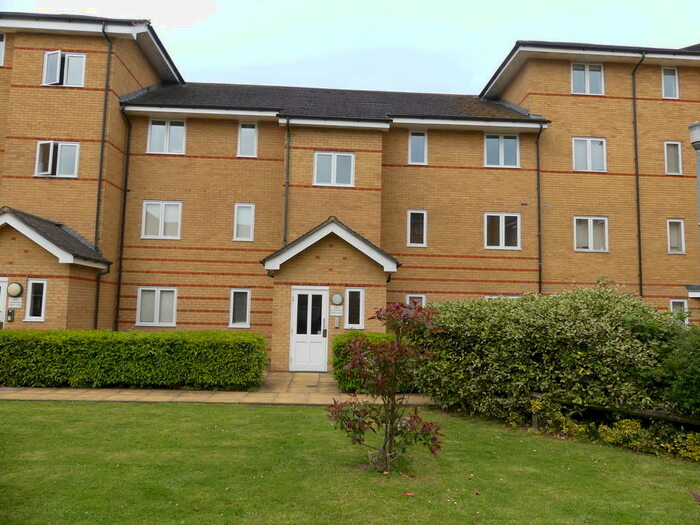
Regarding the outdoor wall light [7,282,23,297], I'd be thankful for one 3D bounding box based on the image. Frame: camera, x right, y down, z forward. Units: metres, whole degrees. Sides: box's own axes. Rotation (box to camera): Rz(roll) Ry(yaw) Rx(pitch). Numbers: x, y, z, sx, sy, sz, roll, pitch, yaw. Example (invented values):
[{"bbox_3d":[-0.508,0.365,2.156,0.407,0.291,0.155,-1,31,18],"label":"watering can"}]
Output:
[{"bbox_3d":[-7.888,0.646,11.917,0.325,0.325,0.110,2,-5,-3],"label":"outdoor wall light"}]

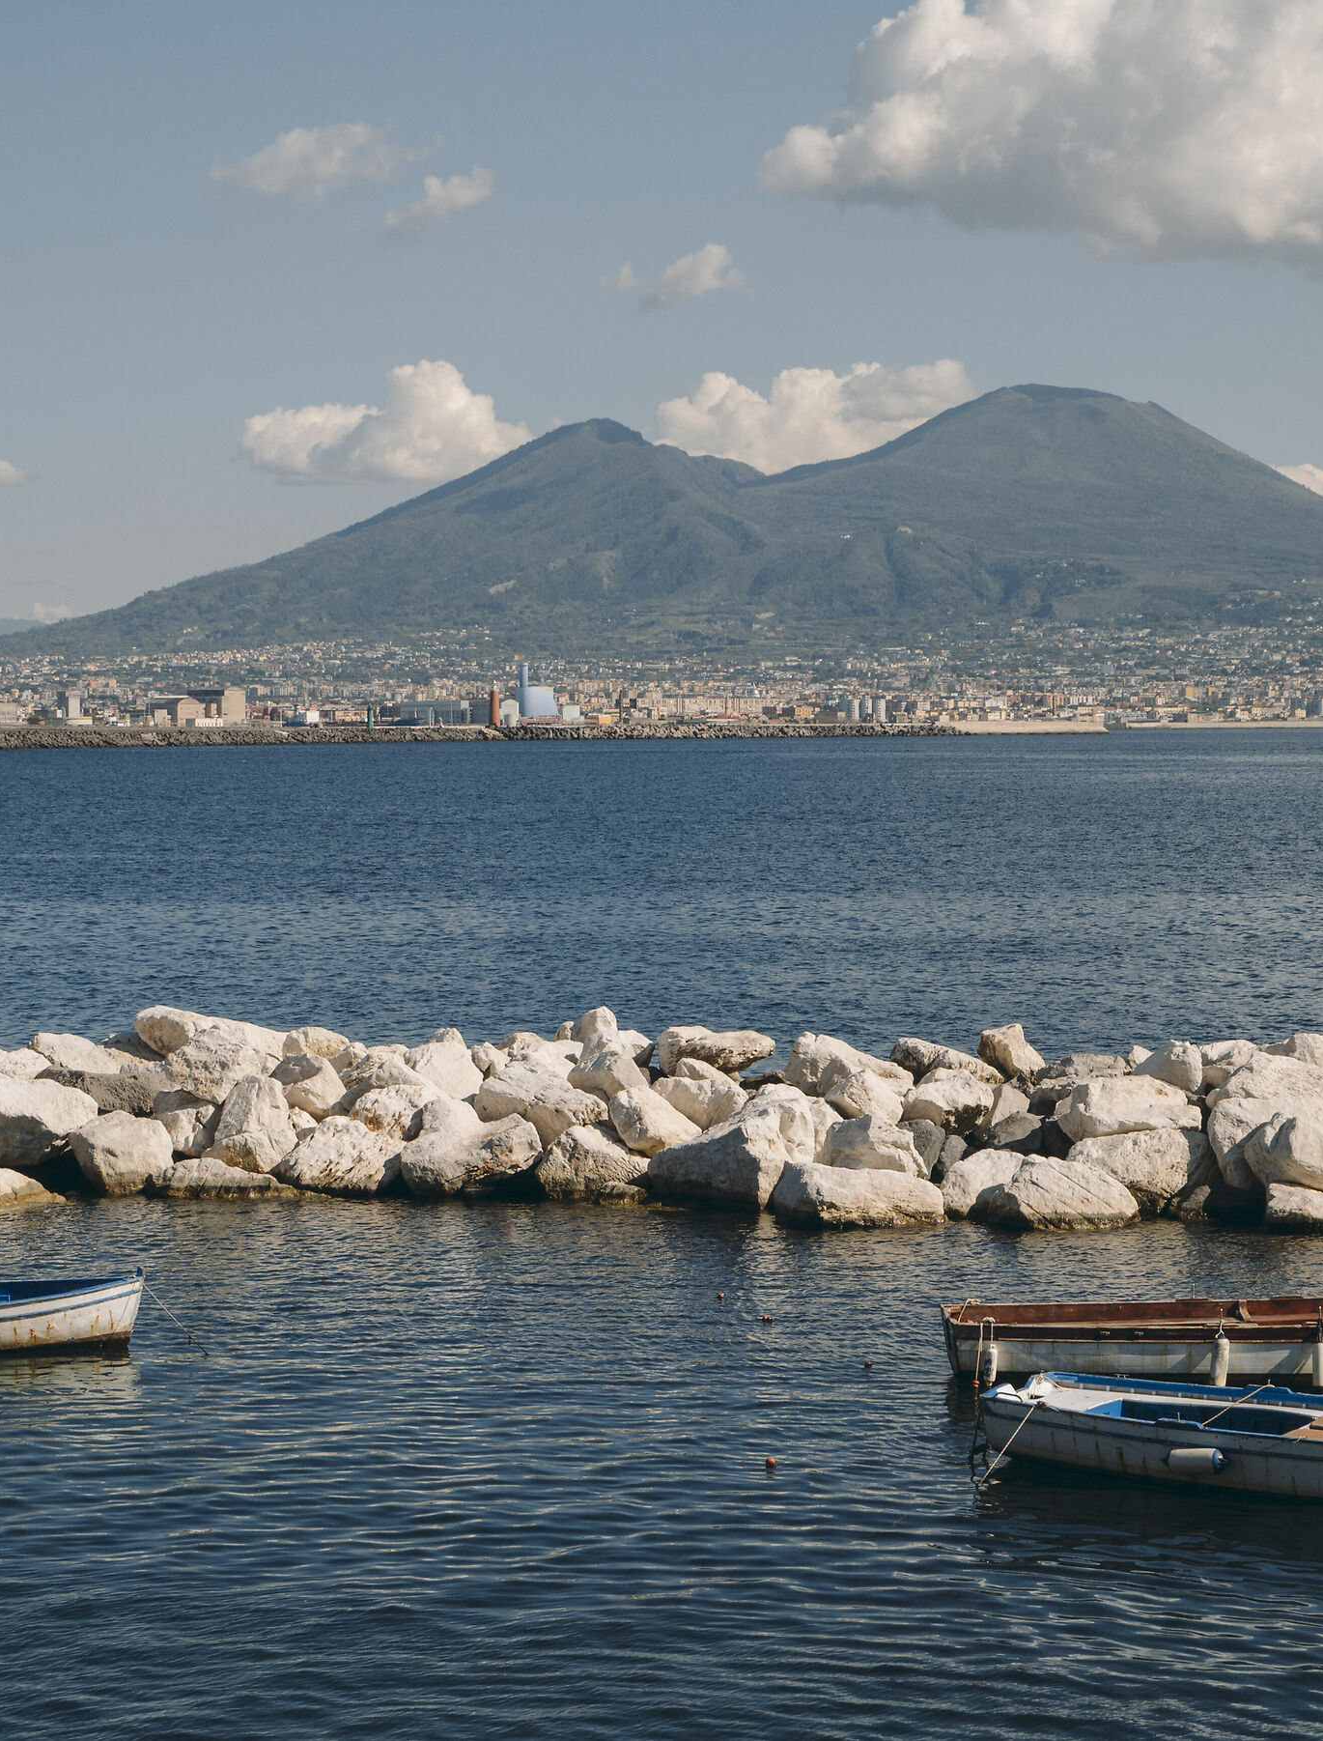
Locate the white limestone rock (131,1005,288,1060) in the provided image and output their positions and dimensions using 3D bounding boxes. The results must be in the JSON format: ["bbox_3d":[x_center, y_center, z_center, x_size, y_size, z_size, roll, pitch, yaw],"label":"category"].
[{"bbox_3d":[-6.670,2.430,55.600,2.200,0.800,1.250,0,2,0],"label":"white limestone rock"}]

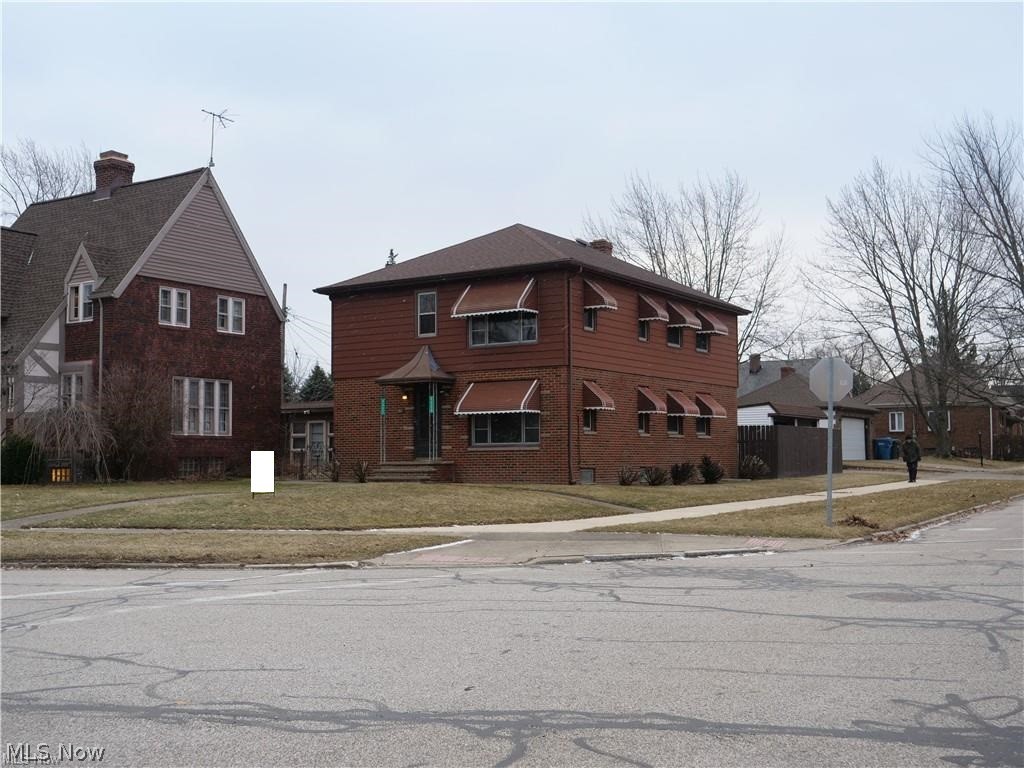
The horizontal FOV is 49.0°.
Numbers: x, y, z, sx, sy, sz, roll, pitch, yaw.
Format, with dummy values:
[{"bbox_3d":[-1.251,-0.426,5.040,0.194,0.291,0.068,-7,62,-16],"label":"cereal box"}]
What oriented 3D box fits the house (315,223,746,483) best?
[{"bbox_3d":[0.918,-1.039,35.042,8.800,8.000,12.200,-2,-4,32],"label":"house"}]

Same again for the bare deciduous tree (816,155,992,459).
[{"bbox_3d":[20.897,-4.031,59.531,9.900,15.825,9.900,-2,-4,32],"label":"bare deciduous tree"}]

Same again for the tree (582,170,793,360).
[{"bbox_3d":[10.401,-3.841,66.472,12.300,17.600,11.500,-2,-4,32],"label":"tree"}]

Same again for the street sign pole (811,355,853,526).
[{"bbox_3d":[5.460,0.992,19.388,0.760,2.960,0.100,-2,-4,26],"label":"street sign pole"}]

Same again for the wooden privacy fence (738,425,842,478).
[{"bbox_3d":[10.347,2.516,41.453,1.300,1.800,6.700,-2,-4,32],"label":"wooden privacy fence"}]

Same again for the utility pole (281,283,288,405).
[{"bbox_3d":[-12.548,-0.507,61.698,0.300,10.200,0.300,-2,-4,32],"label":"utility pole"}]

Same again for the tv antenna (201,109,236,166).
[{"bbox_3d":[-8.736,-7.312,33.349,0.950,1.740,1.250,-2,-4,33],"label":"tv antenna"}]

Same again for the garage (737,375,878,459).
[{"bbox_3d":[13.767,1.667,57.095,6.600,4.420,8.200,-2,-4,32],"label":"garage"}]

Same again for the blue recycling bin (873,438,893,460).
[{"bbox_3d":[19.113,3.369,57.785,0.660,1.100,0.800,-2,-4,32],"label":"blue recycling bin"}]

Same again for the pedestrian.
[{"bbox_3d":[14.749,2.788,41.550,0.620,1.700,0.420,-2,-4,27],"label":"pedestrian"}]

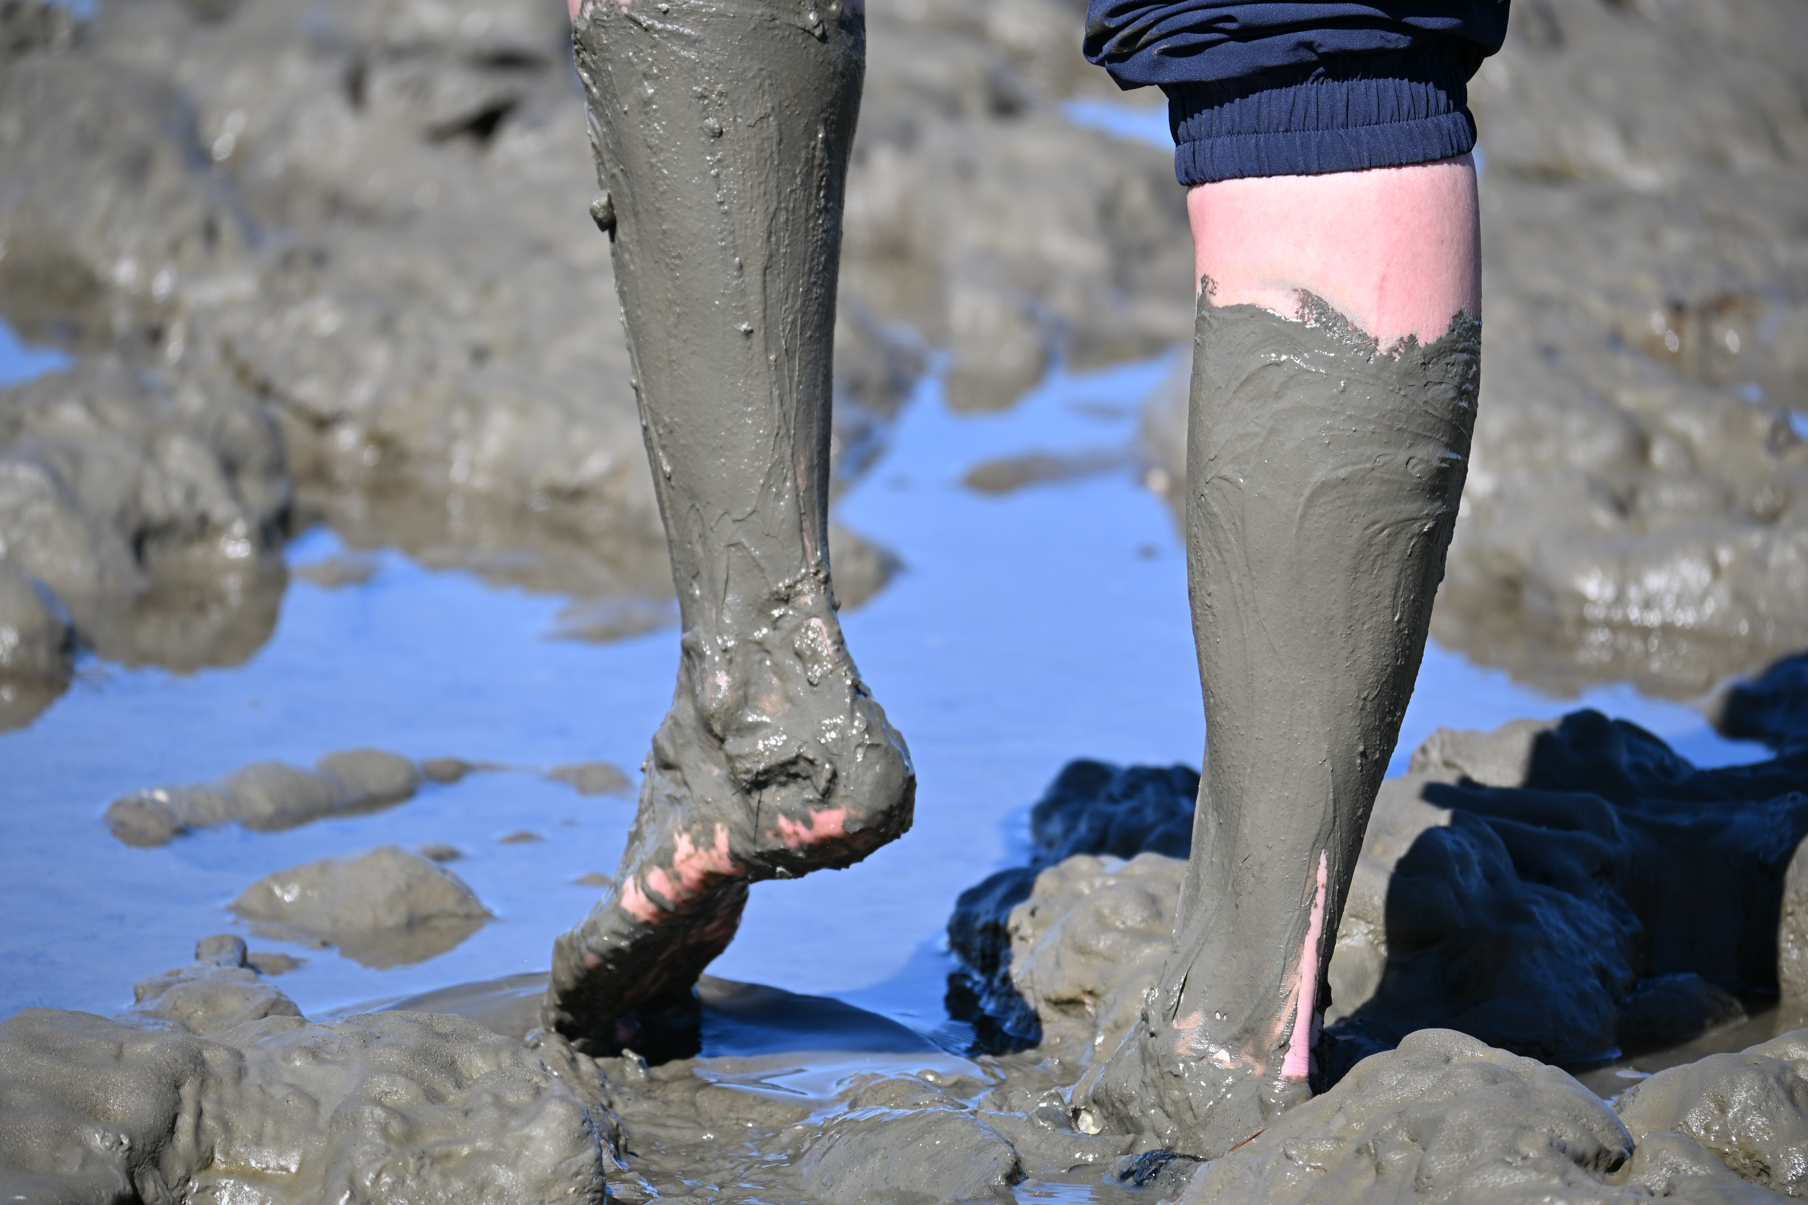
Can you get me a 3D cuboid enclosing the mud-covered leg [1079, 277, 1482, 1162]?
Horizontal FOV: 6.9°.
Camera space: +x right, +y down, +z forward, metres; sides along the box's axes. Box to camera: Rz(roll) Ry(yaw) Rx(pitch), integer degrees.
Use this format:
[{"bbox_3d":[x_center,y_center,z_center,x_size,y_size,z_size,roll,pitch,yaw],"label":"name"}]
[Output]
[{"bbox_3d":[0.153,0.058,6.420,0.205,0.375,0.140,13,13,41],"label":"mud-covered leg"}]

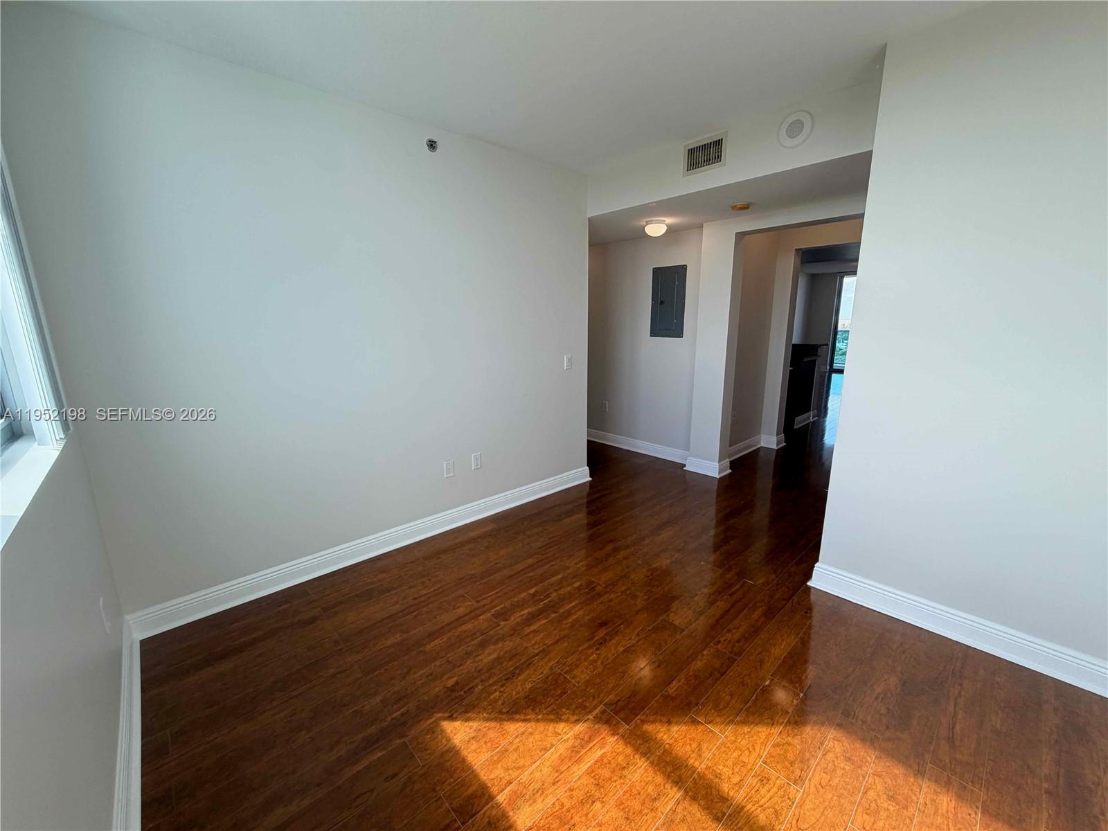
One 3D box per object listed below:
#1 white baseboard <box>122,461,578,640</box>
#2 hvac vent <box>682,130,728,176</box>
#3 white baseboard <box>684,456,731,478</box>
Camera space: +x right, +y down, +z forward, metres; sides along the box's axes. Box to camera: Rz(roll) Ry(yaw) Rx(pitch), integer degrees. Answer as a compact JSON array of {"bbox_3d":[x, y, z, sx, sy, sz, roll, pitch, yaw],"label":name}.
[{"bbox_3d":[-0.814,0.759,3.121,3.151,0.132,0.028,-11,16,-42],"label":"white baseboard"},{"bbox_3d":[0.974,-1.694,2.916,0.020,0.195,0.305,-11,16,-42],"label":"hvac vent"},{"bbox_3d":[1.516,0.477,4.403,0.282,0.132,0.366,-11,16,-42],"label":"white baseboard"}]

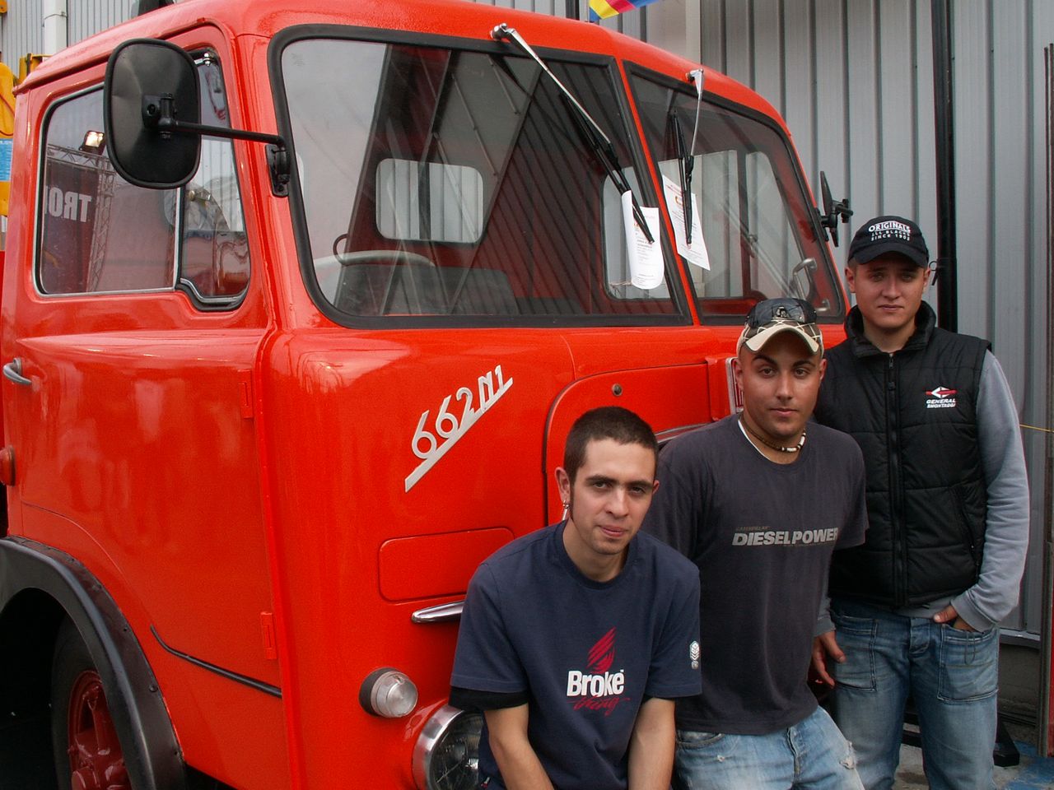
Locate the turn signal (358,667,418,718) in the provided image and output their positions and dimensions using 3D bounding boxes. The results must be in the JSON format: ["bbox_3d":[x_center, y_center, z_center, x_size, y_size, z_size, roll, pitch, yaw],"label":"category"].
[{"bbox_3d":[-0.233,0.499,1.786,0.086,0.086,0.058,-5,5,-45],"label":"turn signal"}]

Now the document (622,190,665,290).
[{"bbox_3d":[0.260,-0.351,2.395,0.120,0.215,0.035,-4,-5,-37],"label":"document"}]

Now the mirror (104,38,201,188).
[{"bbox_3d":[-0.634,-0.477,1.809,0.162,0.250,0.070,-3,0,-27],"label":"mirror"}]

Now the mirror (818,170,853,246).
[{"bbox_3d":[0.993,-0.593,3.404,0.075,0.242,0.165,-10,1,16],"label":"mirror"}]

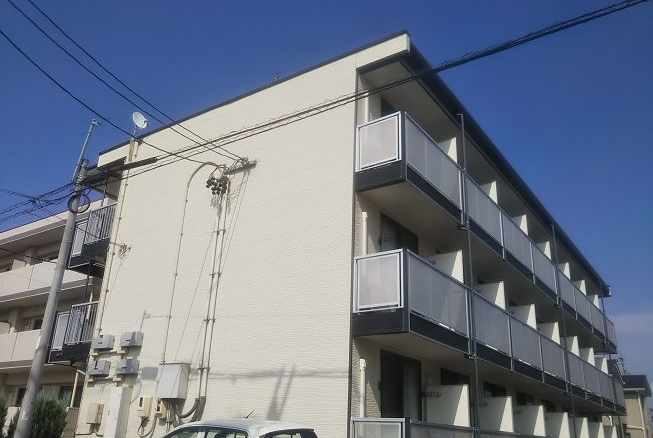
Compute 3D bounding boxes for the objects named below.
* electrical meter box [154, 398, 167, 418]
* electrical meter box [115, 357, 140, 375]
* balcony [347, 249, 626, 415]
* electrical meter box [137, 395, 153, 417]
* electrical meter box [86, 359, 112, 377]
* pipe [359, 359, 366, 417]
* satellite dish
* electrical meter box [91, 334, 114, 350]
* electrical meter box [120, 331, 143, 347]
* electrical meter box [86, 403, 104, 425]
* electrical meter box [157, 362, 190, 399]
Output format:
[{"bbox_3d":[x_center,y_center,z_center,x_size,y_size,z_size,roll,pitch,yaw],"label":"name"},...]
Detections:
[{"bbox_3d":[-3.481,3.988,11.922,0.190,0.380,0.160,-13,-26,33],"label":"electrical meter box"},{"bbox_3d":[-4.553,3.397,12.988,0.610,0.325,0.165,-13,-26,33],"label":"electrical meter box"},{"bbox_3d":[6.926,4.736,17.765,1.100,1.450,21.030,-13,-26,33],"label":"balcony"},{"bbox_3d":[-3.908,4.055,12.202,0.200,0.410,0.180,-13,-26,33],"label":"electrical meter box"},{"bbox_3d":[-5.451,3.590,13.585,0.620,0.310,0.160,-13,-26,33],"label":"electrical meter box"},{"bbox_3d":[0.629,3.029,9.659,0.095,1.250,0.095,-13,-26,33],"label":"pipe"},{"bbox_3d":[-5.317,-2.835,16.218,0.300,0.490,0.460,-10,-25,28],"label":"satellite dish"},{"bbox_3d":[-5.436,3.026,13.816,0.620,0.310,0.165,-13,-26,33],"label":"electrical meter box"},{"bbox_3d":[-4.531,2.825,13.214,0.590,0.315,0.175,-13,-26,33],"label":"electrical meter box"},{"bbox_3d":[-5.346,4.524,13.105,0.330,0.420,0.150,-13,-26,33],"label":"electrical meter box"},{"bbox_3d":[-3.227,3.422,11.924,0.690,0.710,0.240,-13,-26,33],"label":"electrical meter box"}]

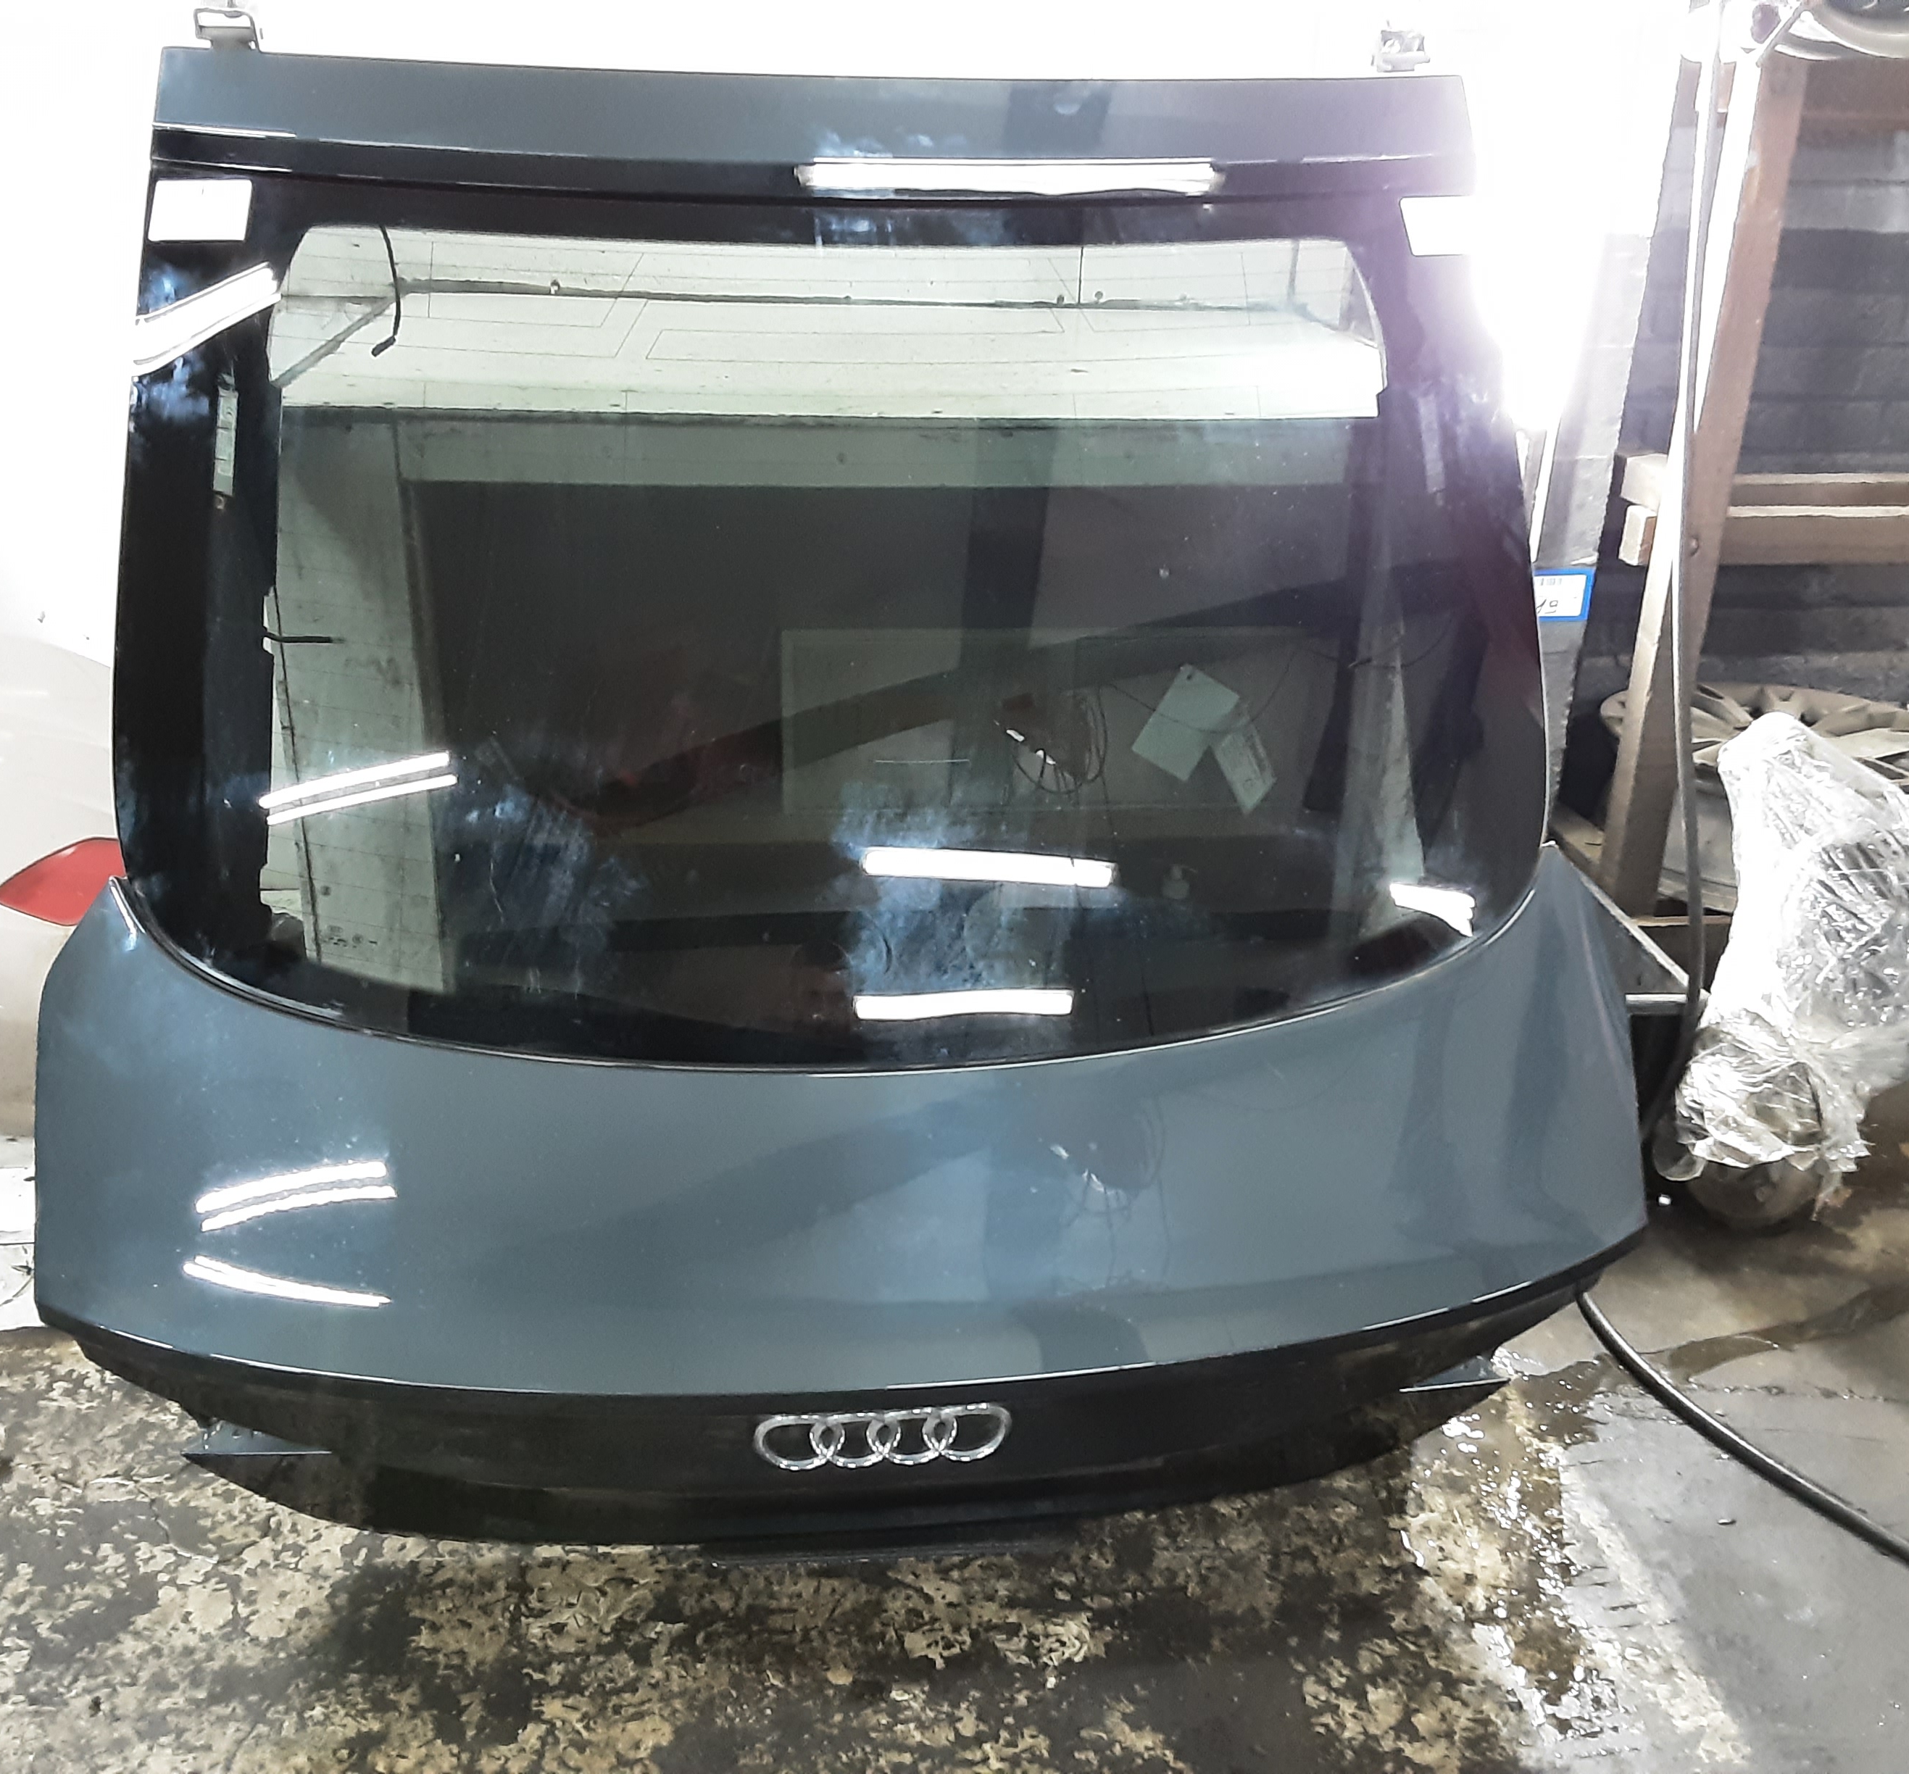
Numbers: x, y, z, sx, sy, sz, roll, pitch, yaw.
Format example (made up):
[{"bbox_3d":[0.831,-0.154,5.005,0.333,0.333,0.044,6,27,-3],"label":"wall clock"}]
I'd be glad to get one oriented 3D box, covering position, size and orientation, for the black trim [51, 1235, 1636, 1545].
[{"bbox_3d":[-0.058,0.436,1.530,1.300,0.215,0.150,-2,35,-7],"label":"black trim"}]

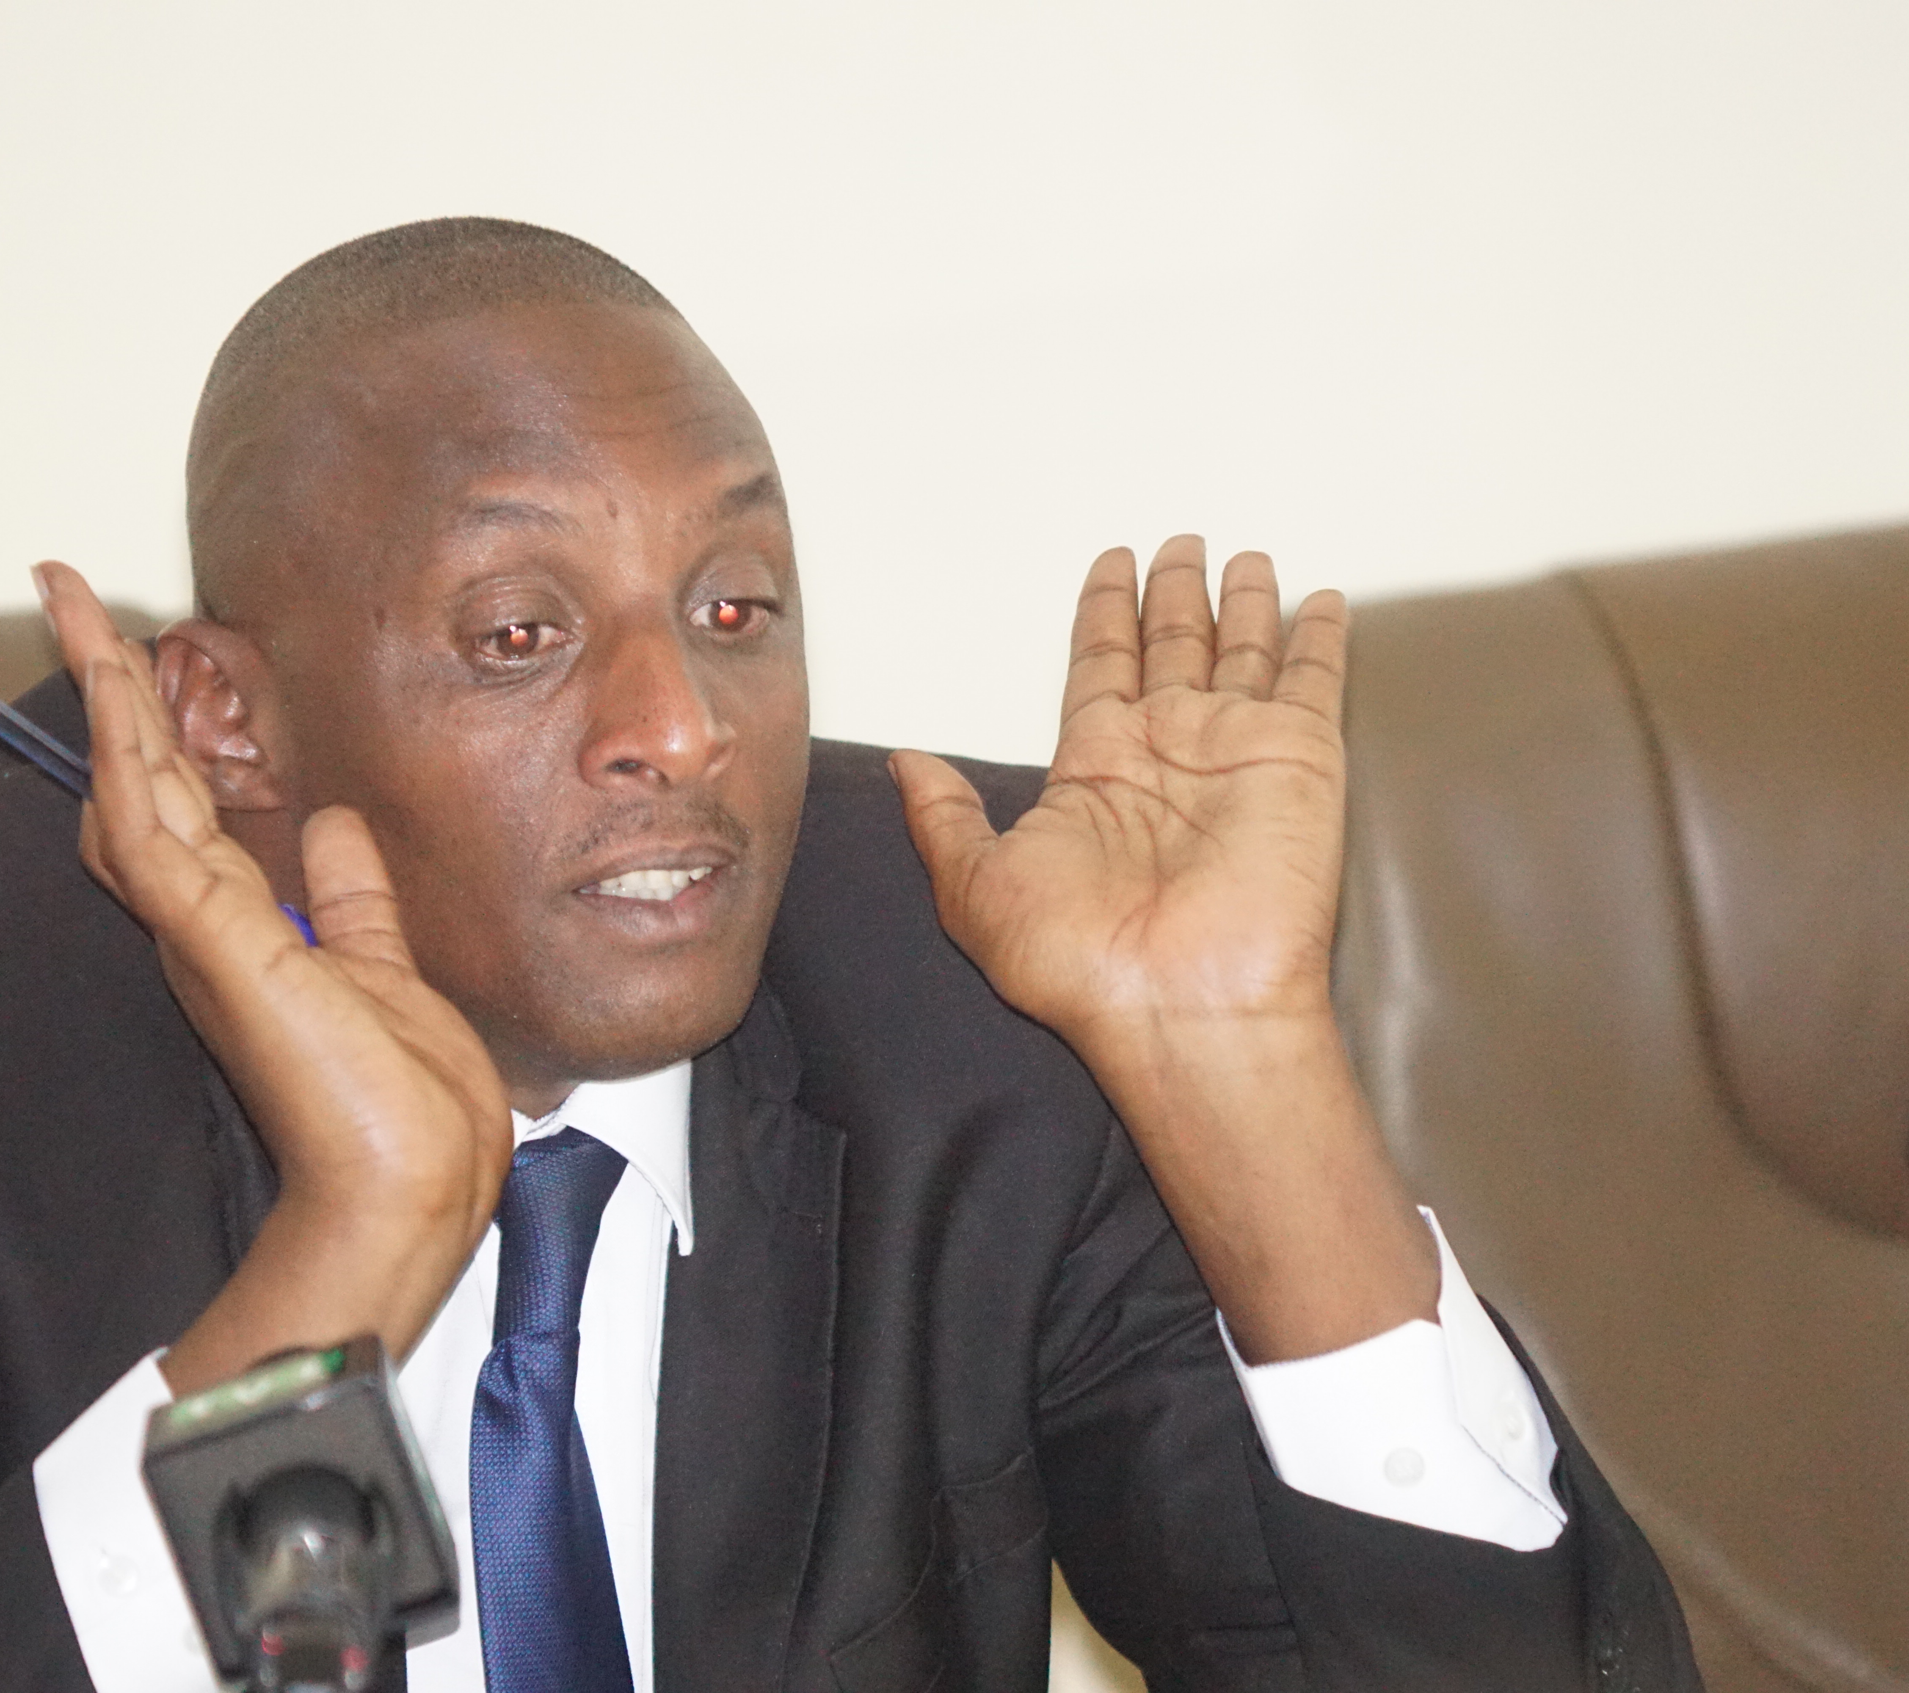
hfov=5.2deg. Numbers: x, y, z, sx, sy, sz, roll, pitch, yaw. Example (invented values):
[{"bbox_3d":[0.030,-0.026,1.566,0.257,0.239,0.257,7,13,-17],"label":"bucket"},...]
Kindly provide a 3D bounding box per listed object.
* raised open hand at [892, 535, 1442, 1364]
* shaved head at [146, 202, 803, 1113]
[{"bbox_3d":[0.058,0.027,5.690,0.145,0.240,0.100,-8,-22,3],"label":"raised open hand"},{"bbox_3d":[-0.127,-0.051,5.750,0.172,0.242,0.212,-6,1,-29],"label":"shaved head"}]

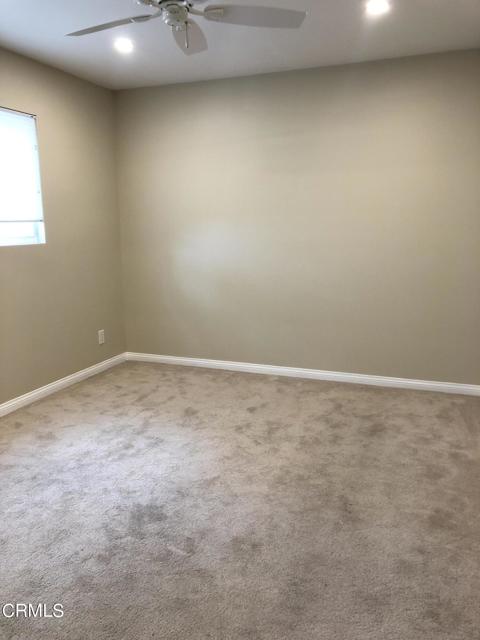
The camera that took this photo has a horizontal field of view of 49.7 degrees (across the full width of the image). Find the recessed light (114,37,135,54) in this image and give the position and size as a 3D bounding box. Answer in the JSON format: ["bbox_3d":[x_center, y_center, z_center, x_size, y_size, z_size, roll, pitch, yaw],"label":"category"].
[{"bbox_3d":[-0.758,-1.790,3.385,0.135,0.040,0.135,4,11,21],"label":"recessed light"}]

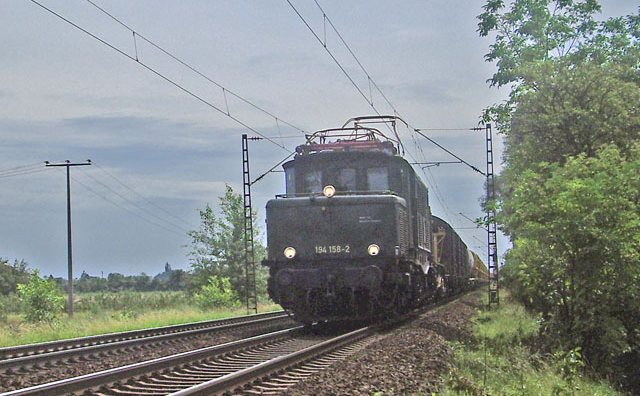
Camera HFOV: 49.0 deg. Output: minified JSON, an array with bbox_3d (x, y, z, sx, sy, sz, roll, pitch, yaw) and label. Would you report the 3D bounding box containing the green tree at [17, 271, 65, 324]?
[{"bbox_3d":[-12.929,4.666,32.501,2.100,2.430,2.000,-2,-7,0],"label":"green tree"}]

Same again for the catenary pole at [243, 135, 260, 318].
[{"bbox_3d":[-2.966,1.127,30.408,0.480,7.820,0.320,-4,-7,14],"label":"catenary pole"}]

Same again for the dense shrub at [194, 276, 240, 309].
[{"bbox_3d":[-7.149,6.622,49.000,3.000,2.280,2.700,-2,-7,0],"label":"dense shrub"}]

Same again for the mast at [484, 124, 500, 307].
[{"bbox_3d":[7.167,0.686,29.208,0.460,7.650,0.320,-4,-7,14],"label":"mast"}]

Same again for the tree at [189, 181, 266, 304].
[{"bbox_3d":[-7.596,3.786,58.007,6.400,9.910,5.800,-2,-7,0],"label":"tree"}]

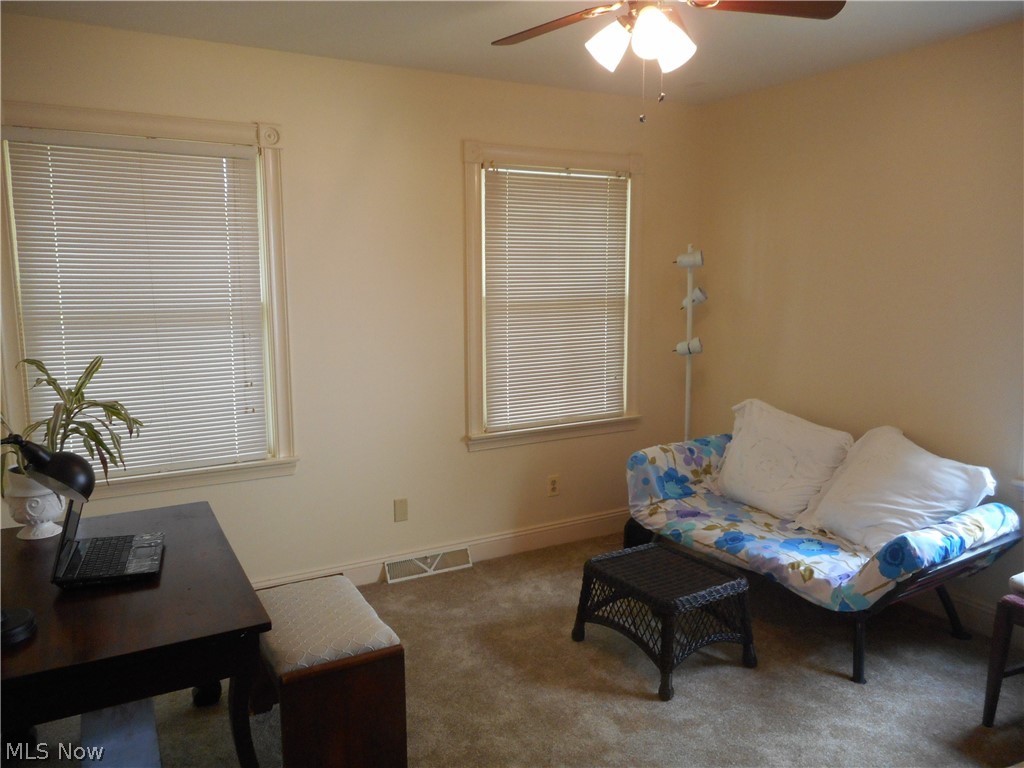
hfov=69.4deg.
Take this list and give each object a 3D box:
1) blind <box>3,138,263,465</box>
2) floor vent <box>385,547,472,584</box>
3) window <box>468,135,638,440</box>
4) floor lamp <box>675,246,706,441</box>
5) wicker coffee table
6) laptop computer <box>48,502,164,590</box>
[{"bbox_3d":[-1.463,-0.306,2.994,0.875,1.326,0.045,-5,10,-28],"label":"blind"},{"bbox_3d":[-0.407,0.911,3.726,0.450,0.110,0.060,-5,10,-28],"label":"floor vent"},{"bbox_3d":[0.256,-0.449,3.909,1.069,1.523,0.100,-5,10,-28],"label":"window"},{"bbox_3d":[0.972,0.065,4.146,0.240,1.650,0.240,-5,10,-28],"label":"floor lamp"},{"bbox_3d":[0.605,0.912,2.955,0.475,0.345,0.550,-6,10,-32],"label":"wicker coffee table"},{"bbox_3d":[-1.078,0.370,1.988,0.240,0.250,0.325,-3,9,-17],"label":"laptop computer"}]

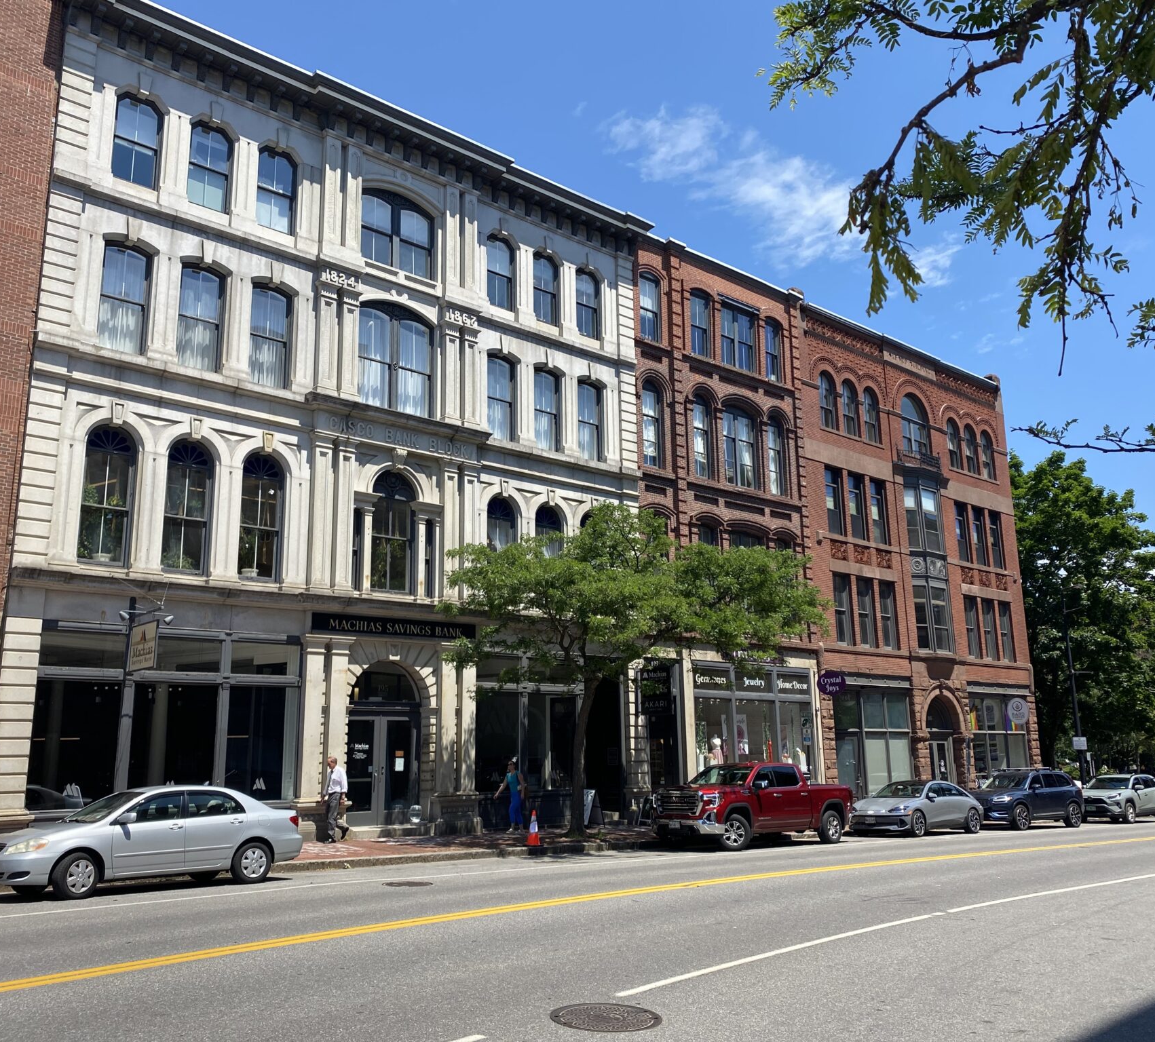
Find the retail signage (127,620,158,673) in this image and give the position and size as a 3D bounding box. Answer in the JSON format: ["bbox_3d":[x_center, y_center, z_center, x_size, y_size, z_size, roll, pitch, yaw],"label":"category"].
[{"bbox_3d":[-8.181,2.368,19.698,0.080,0.880,1.360,10,-17,-40],"label":"retail signage"}]

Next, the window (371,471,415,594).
[{"bbox_3d":[-4.507,0.279,25.313,1.220,3.050,0.200,10,-17,-40],"label":"window"}]

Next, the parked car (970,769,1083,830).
[{"bbox_3d":[14.132,8.834,33.173,4.950,1.790,1.960,11,-18,-38],"label":"parked car"}]

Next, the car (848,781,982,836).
[{"bbox_3d":[9.824,8.233,30.038,4.850,1.490,1.900,11,-18,-39],"label":"car"}]

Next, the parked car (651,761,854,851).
[{"bbox_3d":[4.372,6.916,25.514,5.870,1.910,2.080,12,-18,-40],"label":"parked car"}]

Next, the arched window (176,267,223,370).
[{"bbox_3d":[-8.279,-4.467,22.798,1.080,2.460,0.200,10,-17,-40],"label":"arched window"}]

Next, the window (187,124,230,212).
[{"bbox_3d":[-8.422,-8.021,23.843,1.000,2.000,0.250,10,-17,-40],"label":"window"}]

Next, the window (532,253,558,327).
[{"bbox_3d":[-1.004,-6.709,30.237,1.000,2.000,0.250,10,-17,-40],"label":"window"}]

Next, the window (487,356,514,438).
[{"bbox_3d":[-2.134,-3.383,28.392,1.000,2.340,0.250,10,-17,-40],"label":"window"}]

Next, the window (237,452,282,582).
[{"bbox_3d":[-7.065,-0.119,23.120,1.020,2.880,0.250,10,-17,-40],"label":"window"}]

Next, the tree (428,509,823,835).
[{"bbox_3d":[1.510,3.316,24.509,9.100,7.700,7.100,10,-17,-40],"label":"tree"}]

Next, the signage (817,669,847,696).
[{"bbox_3d":[8.350,5.263,34.171,0.080,0.860,1.120,10,-17,-40],"label":"signage"}]

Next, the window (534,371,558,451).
[{"bbox_3d":[-0.933,-3.171,29.427,1.000,2.340,0.250,10,-17,-40],"label":"window"}]

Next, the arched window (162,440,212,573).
[{"bbox_3d":[-8.203,-0.323,21.859,1.070,2.880,0.200,10,-17,-40],"label":"arched window"}]

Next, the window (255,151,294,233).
[{"bbox_3d":[-7.221,-7.809,24.879,1.000,2.000,0.250,10,-17,-40],"label":"window"}]

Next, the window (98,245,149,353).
[{"bbox_3d":[-9.582,-4.701,21.973,1.000,2.340,0.250,10,-17,-40],"label":"window"}]

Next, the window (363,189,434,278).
[{"bbox_3d":[-4.633,-7.419,26.989,2.150,2.080,0.250,10,-17,-40],"label":"window"}]

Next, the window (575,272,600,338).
[{"bbox_3d":[0.247,-6.434,31.272,1.030,2.220,0.200,10,-17,-40],"label":"window"}]

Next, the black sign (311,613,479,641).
[{"bbox_3d":[-4.163,2.499,24.346,4.420,0.450,0.100,10,-17,-40],"label":"black sign"}]

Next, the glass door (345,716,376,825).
[{"bbox_3d":[-4.904,5.683,23.697,0.950,2.430,0.080,10,-17,-40],"label":"glass door"}]

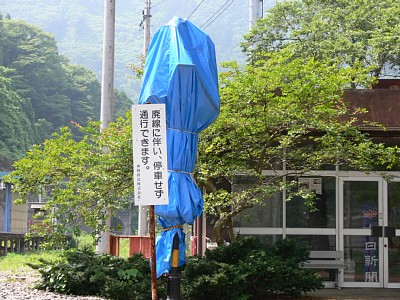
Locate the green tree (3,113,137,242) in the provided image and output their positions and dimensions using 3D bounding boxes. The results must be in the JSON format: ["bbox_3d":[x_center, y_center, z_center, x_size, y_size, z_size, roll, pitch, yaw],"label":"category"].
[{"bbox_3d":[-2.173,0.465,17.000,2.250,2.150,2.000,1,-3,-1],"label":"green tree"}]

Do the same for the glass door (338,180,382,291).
[{"bbox_3d":[2.940,1.502,18.300,0.810,2.010,0.080,1,-3,-1],"label":"glass door"}]

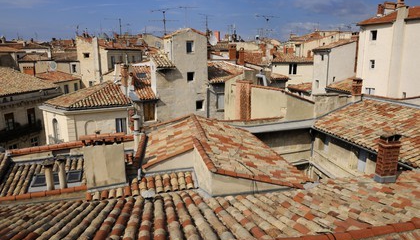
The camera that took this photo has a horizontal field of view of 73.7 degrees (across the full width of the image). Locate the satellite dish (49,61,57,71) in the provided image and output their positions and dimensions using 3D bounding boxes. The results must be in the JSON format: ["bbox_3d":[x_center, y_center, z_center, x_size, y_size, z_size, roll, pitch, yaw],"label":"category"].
[{"bbox_3d":[-16.573,-5.742,29.500,0.900,1.000,0.220,2,11,15],"label":"satellite dish"}]

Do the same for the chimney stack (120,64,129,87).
[{"bbox_3d":[-6.474,-3.358,21.200,0.440,1.600,0.440,-7,13,-31],"label":"chimney stack"}]

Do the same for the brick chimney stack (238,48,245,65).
[{"bbox_3d":[3.000,-5.996,26.500,0.410,1.450,0.410,-4,11,-20],"label":"brick chimney stack"}]

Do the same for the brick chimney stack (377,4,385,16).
[{"bbox_3d":[16.441,-10.530,27.000,0.440,1.100,0.440,-10,14,-41],"label":"brick chimney stack"}]

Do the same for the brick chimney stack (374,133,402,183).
[{"bbox_3d":[4.847,1.053,7.641,0.480,1.340,0.290,-3,11,-11],"label":"brick chimney stack"}]

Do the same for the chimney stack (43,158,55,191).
[{"bbox_3d":[-4.599,1.580,8.000,0.270,0.900,0.250,-5,12,-25],"label":"chimney stack"}]

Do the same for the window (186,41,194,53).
[{"bbox_3d":[-1.653,-6.243,23.800,0.670,0.970,0.200,-5,12,-24],"label":"window"}]

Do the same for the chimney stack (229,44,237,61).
[{"bbox_3d":[2.184,-6.495,27.000,0.550,1.450,0.450,-4,11,-20],"label":"chimney stack"}]

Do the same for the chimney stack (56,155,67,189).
[{"bbox_3d":[-4.328,1.511,8.200,0.250,0.970,0.250,-5,12,-25],"label":"chimney stack"}]

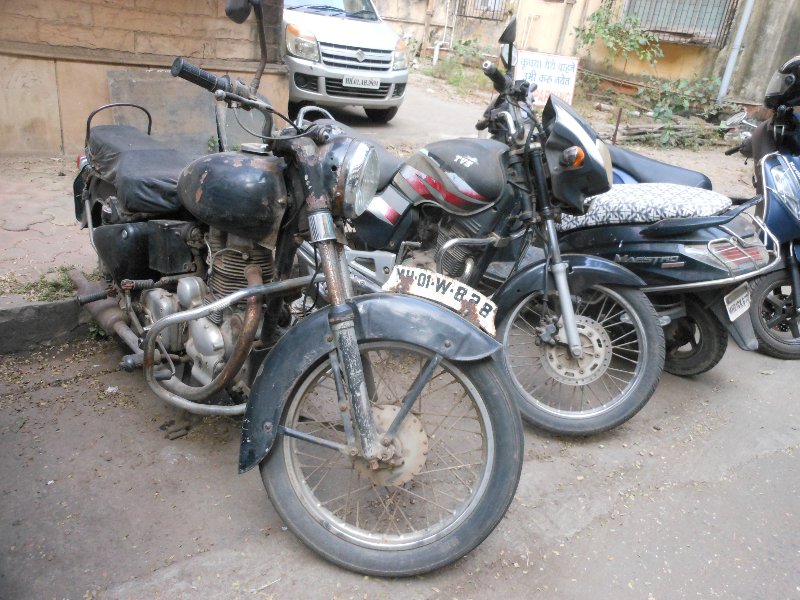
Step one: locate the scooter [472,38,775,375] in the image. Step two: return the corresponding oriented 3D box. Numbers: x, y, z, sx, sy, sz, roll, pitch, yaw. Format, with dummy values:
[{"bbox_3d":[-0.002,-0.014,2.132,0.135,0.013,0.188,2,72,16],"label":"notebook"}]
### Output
[{"bbox_3d":[0.818,-0.395,3.063,0.690,1.110,1.770,-19,33,-39],"label":"scooter"}]

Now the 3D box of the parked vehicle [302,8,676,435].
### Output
[{"bbox_3d":[0.121,-0.329,2.564,1.930,1.200,0.680,26,28,38],"label":"parked vehicle"}]

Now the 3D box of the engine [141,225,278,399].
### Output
[{"bbox_3d":[-0.510,0.007,1.912,0.330,0.510,0.460,-13,27,-43],"label":"engine"}]

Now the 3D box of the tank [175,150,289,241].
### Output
[{"bbox_3d":[-0.440,-0.308,1.776,0.270,0.225,0.520,-13,27,-43],"label":"tank"}]

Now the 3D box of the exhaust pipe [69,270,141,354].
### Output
[{"bbox_3d":[-1.002,0.025,2.164,0.092,0.092,0.530,-13,39,-43],"label":"exhaust pipe"}]

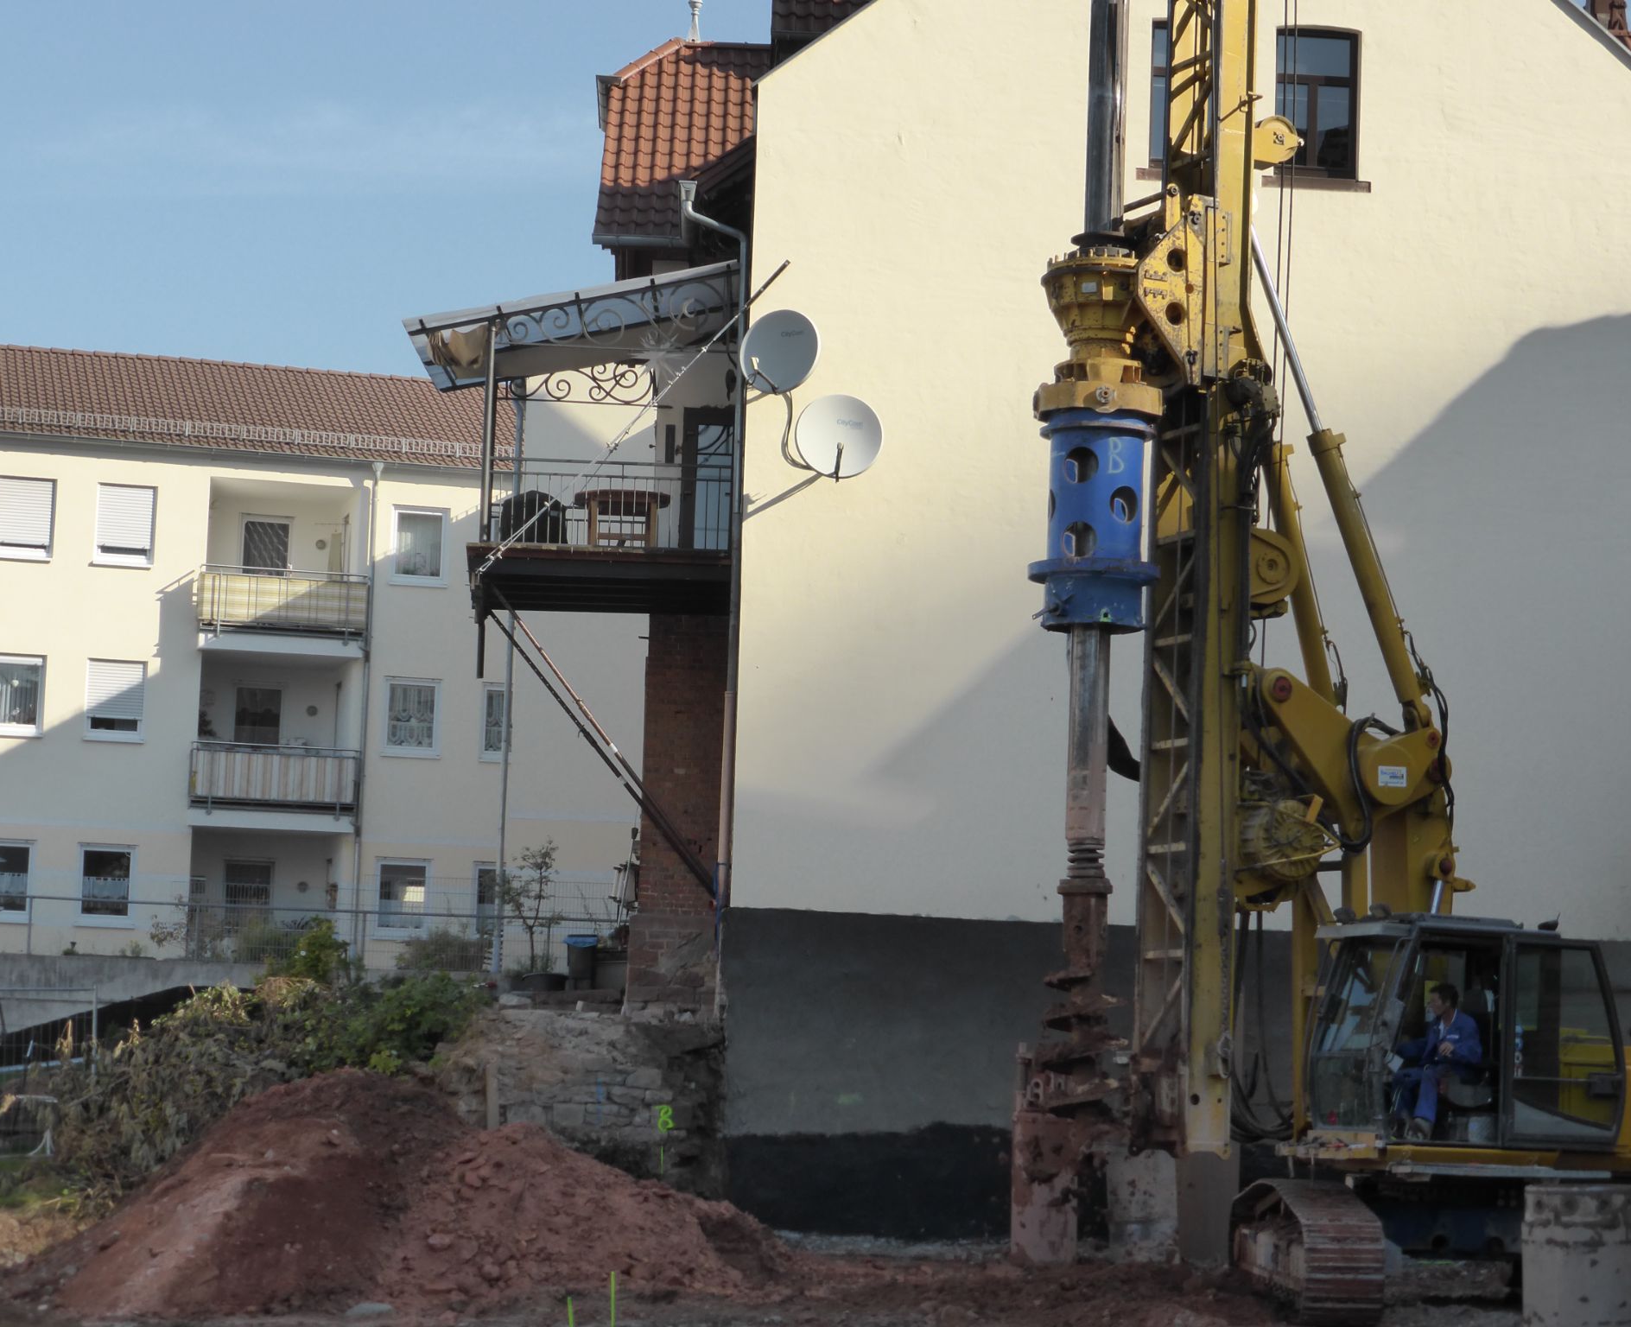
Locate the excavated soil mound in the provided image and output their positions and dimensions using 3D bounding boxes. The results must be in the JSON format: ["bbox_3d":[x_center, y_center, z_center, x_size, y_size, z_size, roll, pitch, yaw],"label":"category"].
[{"bbox_3d":[-3.131,3.855,27.849,5.600,1.650,4.200,3,-6,-8],"label":"excavated soil mound"}]

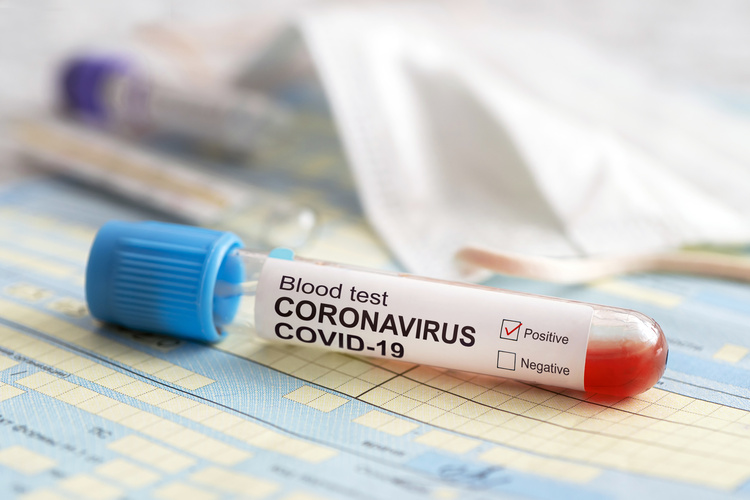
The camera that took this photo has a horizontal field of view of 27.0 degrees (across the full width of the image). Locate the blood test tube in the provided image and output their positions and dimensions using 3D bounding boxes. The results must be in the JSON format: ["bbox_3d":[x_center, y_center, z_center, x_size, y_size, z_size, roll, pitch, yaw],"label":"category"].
[{"bbox_3d":[0.000,0.009,0.225,0.084,0.016,0.016,8,12,14],"label":"blood test tube"}]

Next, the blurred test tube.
[{"bbox_3d":[-0.048,-0.035,0.378,0.080,0.017,0.017,18,4,43],"label":"blurred test tube"}]

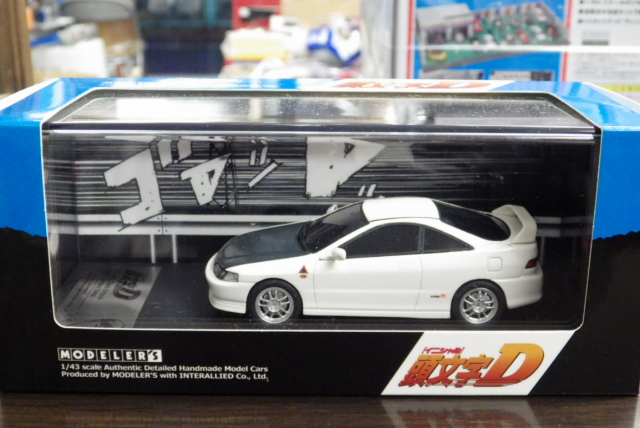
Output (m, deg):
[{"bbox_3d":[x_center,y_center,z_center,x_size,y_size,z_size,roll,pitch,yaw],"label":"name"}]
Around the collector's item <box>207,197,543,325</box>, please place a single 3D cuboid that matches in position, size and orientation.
[{"bbox_3d":[0.016,0.013,0.286,0.102,0.031,0.042,0,17,-1],"label":"collector's item"}]

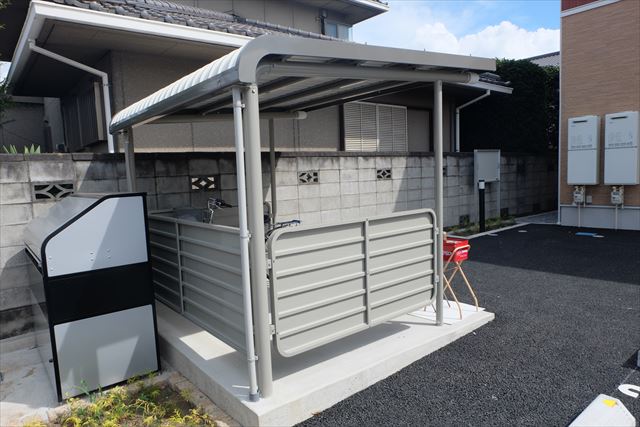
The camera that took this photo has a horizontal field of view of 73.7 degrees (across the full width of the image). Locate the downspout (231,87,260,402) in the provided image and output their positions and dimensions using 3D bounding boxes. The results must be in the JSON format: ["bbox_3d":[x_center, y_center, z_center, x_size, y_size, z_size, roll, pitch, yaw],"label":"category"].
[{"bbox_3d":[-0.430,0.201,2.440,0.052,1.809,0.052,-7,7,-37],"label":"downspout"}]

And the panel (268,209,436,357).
[{"bbox_3d":[0.321,0.424,3.052,1.540,0.815,0.045,-7,7,-37],"label":"panel"}]

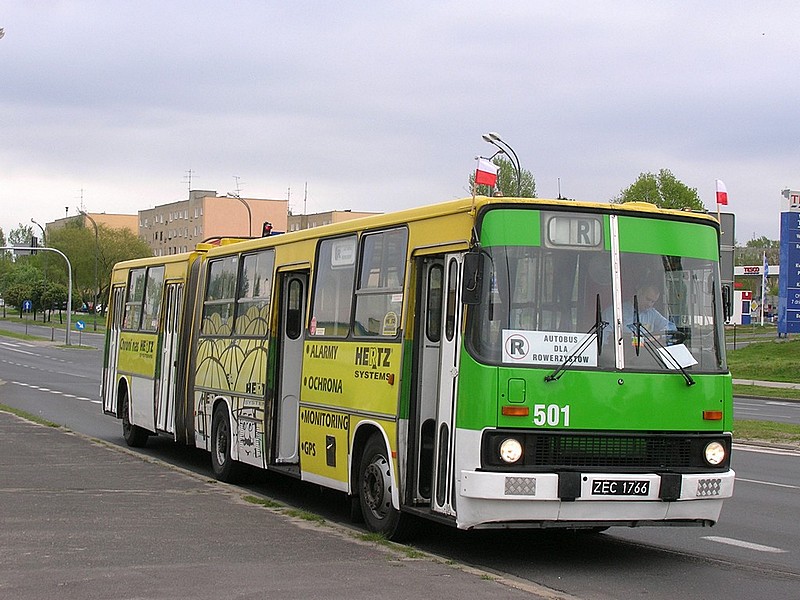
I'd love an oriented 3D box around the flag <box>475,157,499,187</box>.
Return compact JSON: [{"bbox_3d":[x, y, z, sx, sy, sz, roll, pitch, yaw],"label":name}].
[{"bbox_3d":[0.707,-1.050,11.900,0.210,0.240,0.070,1,0,3],"label":"flag"}]

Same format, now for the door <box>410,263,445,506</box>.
[{"bbox_3d":[0.298,0.713,12.837,0.290,2.150,0.080,3,-2,-22],"label":"door"}]

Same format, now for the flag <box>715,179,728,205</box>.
[{"bbox_3d":[2.837,-0.958,12.850,0.160,0.230,0.070,1,0,17],"label":"flag"}]

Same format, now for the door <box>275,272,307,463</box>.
[{"bbox_3d":[-1.240,0.780,16.572,0.290,2.150,0.080,3,-2,-22],"label":"door"}]

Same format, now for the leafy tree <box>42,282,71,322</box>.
[{"bbox_3d":[-30.286,0.132,128.000,2.600,3.700,2.600,2,-1,0],"label":"leafy tree"}]

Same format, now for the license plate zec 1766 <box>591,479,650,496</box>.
[{"bbox_3d":[1.789,1.523,11.774,0.530,0.117,0.020,3,-2,-22],"label":"license plate zec 1766"}]

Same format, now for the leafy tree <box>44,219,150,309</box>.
[{"bbox_3d":[-34.167,-3.796,165.000,11.500,10.600,10.000,1,0,0],"label":"leafy tree"}]

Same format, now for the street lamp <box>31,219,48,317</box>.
[{"bbox_3d":[-37.635,-3.236,152.000,1.800,10.500,0.900,1,0,-23],"label":"street lamp"}]

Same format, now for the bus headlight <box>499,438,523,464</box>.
[{"bbox_3d":[0.873,1.191,11.505,0.200,0.200,0.100,3,-2,-22],"label":"bus headlight"}]

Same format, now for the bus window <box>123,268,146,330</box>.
[{"bbox_3d":[-4.381,0.000,24.107,0.090,1.050,1.220,7,-4,-22],"label":"bus window"}]

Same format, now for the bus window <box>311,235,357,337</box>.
[{"bbox_3d":[-0.687,-0.136,15.009,0.090,1.050,1.200,7,-4,-22],"label":"bus window"}]

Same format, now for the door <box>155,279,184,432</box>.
[{"bbox_3d":[-3.424,0.879,21.649,0.110,2.270,1.200,3,-2,-22],"label":"door"}]

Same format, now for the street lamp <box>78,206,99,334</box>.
[{"bbox_3d":[-26.315,-2.577,123.000,1.800,10.400,0.900,1,0,-23],"label":"street lamp"}]

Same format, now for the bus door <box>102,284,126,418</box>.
[{"bbox_3d":[-4.924,0.873,25.308,0.100,2.160,1.150,3,-1,-21],"label":"bus door"}]

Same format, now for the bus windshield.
[{"bbox_3d":[1.763,-0.035,12.127,2.320,1.240,0.380,3,-2,-22],"label":"bus windshield"}]

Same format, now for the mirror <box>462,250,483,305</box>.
[{"bbox_3d":[0.569,-0.167,11.226,0.170,0.390,0.080,3,-2,-22],"label":"mirror"}]

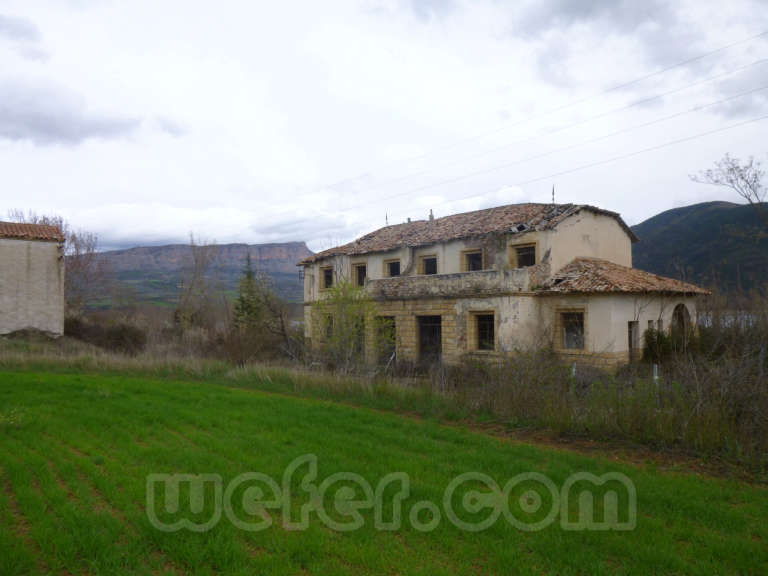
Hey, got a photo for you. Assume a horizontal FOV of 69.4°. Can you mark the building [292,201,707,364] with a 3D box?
[{"bbox_3d":[5.493,-0.232,37.363,13.710,8.870,25.070,1,-3,-43],"label":"building"}]

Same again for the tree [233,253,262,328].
[{"bbox_3d":[-10.601,0.853,43.000,2.500,6.900,2.500,-1,-2,0],"label":"tree"}]

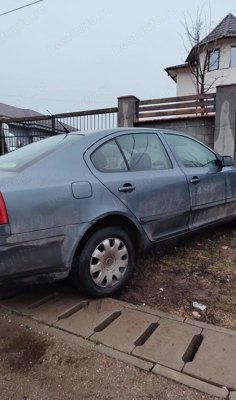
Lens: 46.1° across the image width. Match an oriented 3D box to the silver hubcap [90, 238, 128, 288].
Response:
[{"bbox_3d":[-0.103,0.515,2.338,0.405,0.405,0.140,-12,12,-39],"label":"silver hubcap"}]

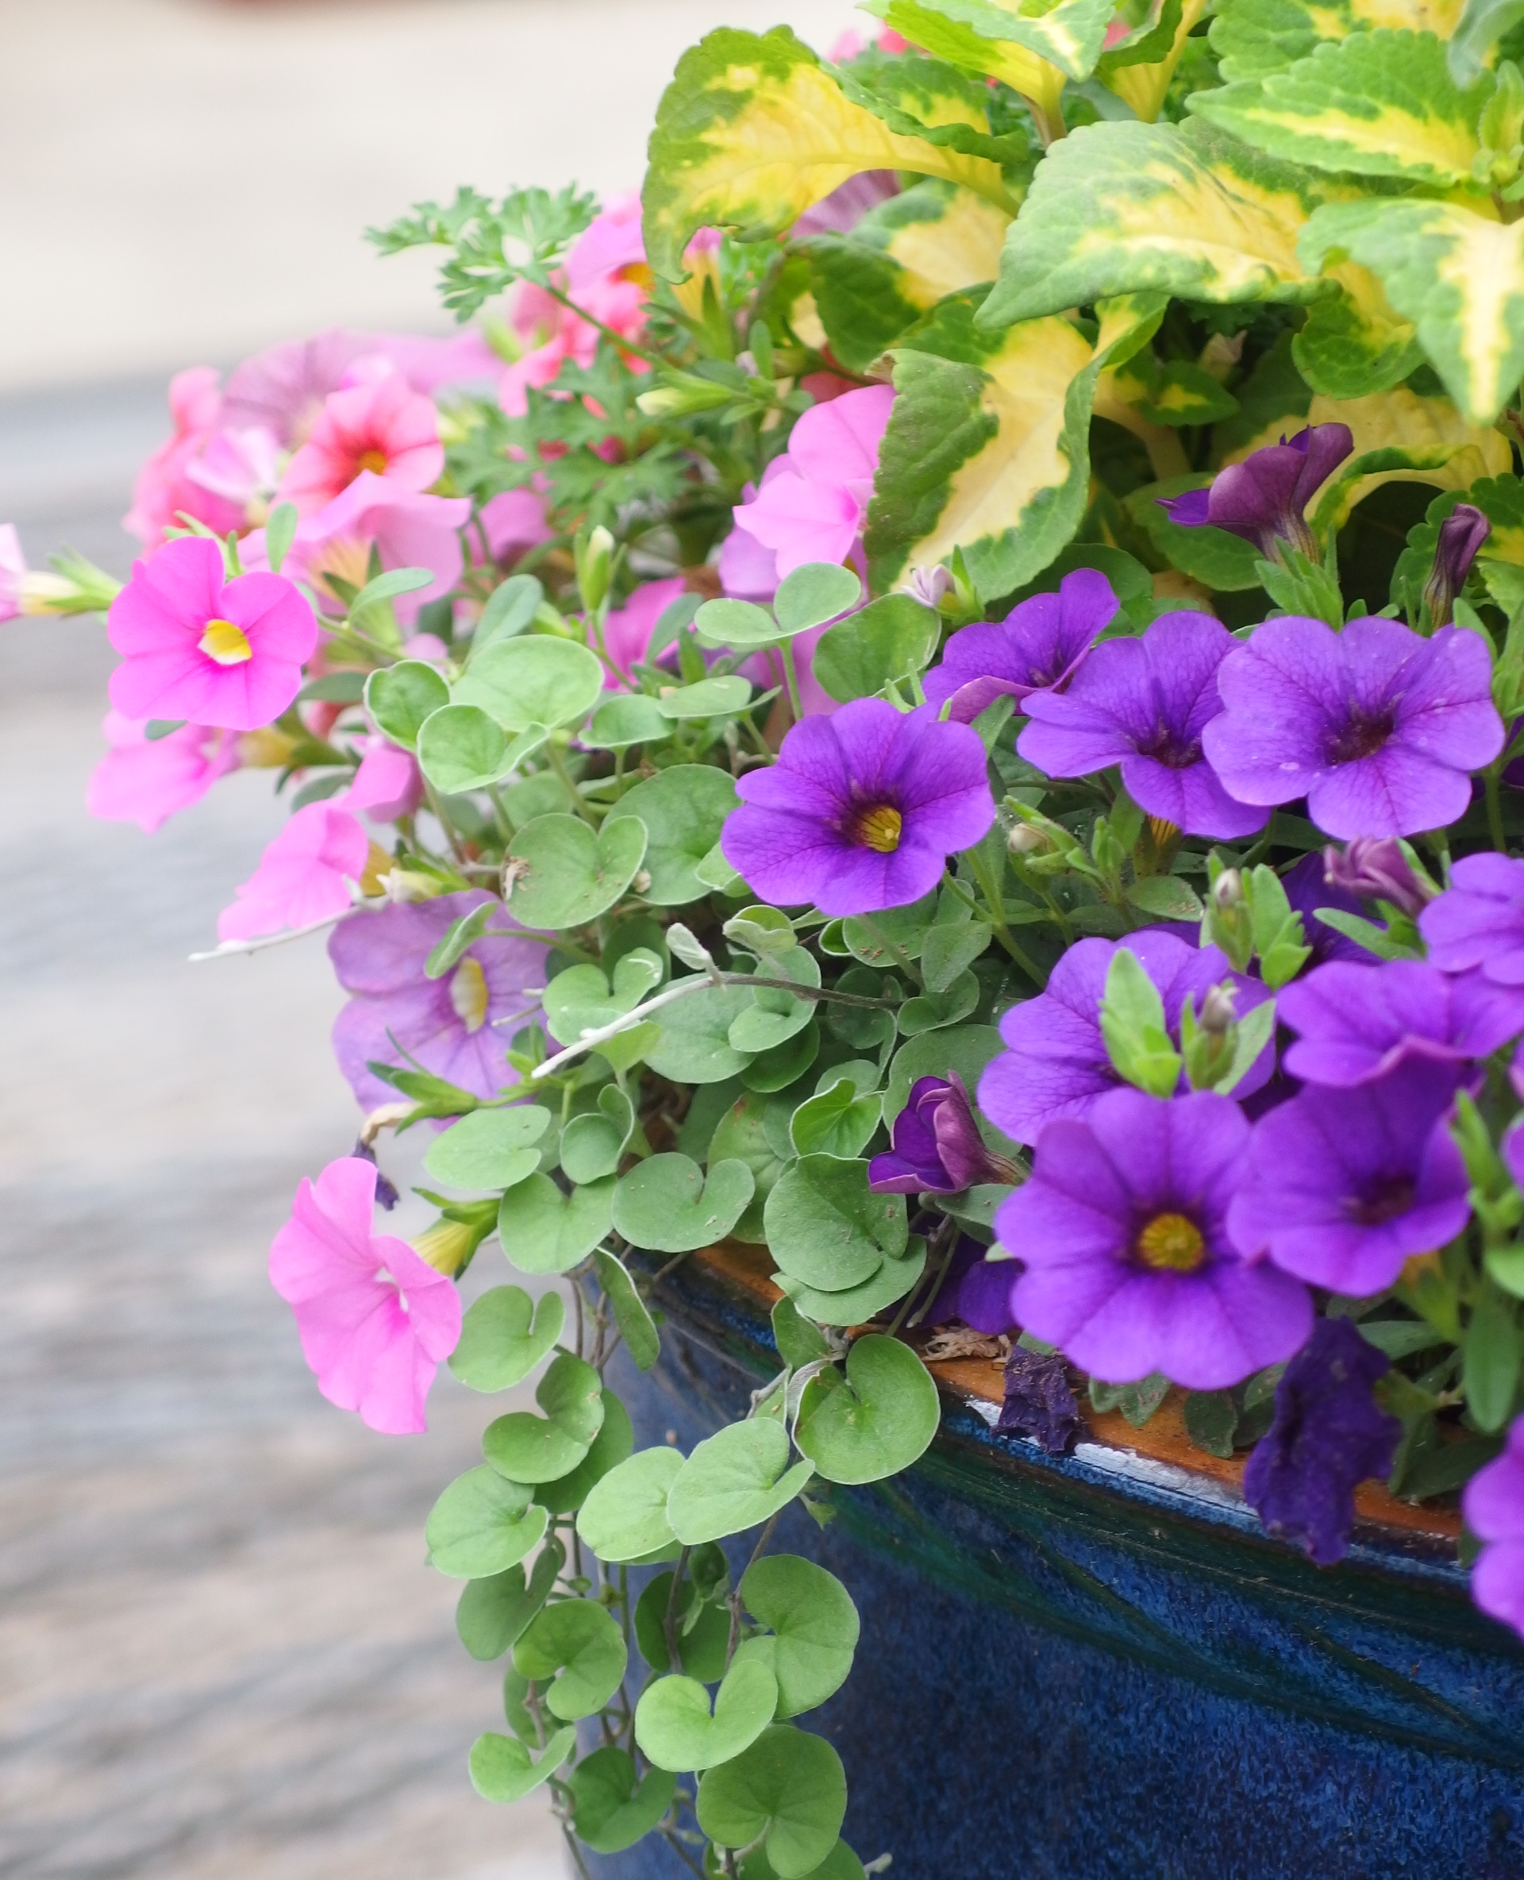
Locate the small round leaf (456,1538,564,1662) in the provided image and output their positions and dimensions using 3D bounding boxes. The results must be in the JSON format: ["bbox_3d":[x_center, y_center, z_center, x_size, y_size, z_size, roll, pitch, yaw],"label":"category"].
[{"bbox_3d":[-0.033,0.085,0.850,0.017,0.018,0.006,22,-8,37],"label":"small round leaf"}]

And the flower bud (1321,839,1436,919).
[{"bbox_3d":[0.071,-0.007,0.755,0.013,0.007,0.007,23,0,-17],"label":"flower bud"}]

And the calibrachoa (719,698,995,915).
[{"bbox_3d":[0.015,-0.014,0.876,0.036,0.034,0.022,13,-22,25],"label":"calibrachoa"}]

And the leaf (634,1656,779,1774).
[{"bbox_3d":[-0.007,0.096,0.815,0.018,0.005,0.017,10,58,13],"label":"leaf"}]

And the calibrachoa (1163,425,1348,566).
[{"bbox_3d":[0.061,-0.055,0.810,0.025,0.015,0.022,-11,-14,-33],"label":"calibrachoa"}]

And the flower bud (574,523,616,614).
[{"bbox_3d":[-0.022,-0.049,0.865,0.005,0.012,0.005,3,9,0],"label":"flower bud"}]

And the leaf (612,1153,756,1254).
[{"bbox_3d":[-0.011,0.036,0.890,0.020,0.005,0.017,7,54,5],"label":"leaf"}]

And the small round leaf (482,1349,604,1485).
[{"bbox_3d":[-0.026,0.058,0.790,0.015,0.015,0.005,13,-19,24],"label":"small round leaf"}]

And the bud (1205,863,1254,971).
[{"bbox_3d":[0.054,-0.002,0.760,0.006,0.012,0.006,-2,14,0],"label":"bud"}]

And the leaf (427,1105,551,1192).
[{"bbox_3d":[-0.035,0.027,0.840,0.017,0.004,0.016,3,41,13],"label":"leaf"}]

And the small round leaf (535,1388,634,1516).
[{"bbox_3d":[-0.026,0.070,0.900,0.018,0.018,0.005,4,-12,-5],"label":"small round leaf"}]

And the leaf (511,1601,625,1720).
[{"bbox_3d":[-0.023,0.086,0.785,0.015,0.015,0.004,6,-17,8],"label":"leaf"}]

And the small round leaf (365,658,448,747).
[{"bbox_3d":[-0.050,-0.033,0.930,0.012,0.014,0.006,4,-24,-5],"label":"small round leaf"}]

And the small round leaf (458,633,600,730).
[{"bbox_3d":[-0.033,-0.036,0.920,0.021,0.005,0.018,7,50,6],"label":"small round leaf"}]

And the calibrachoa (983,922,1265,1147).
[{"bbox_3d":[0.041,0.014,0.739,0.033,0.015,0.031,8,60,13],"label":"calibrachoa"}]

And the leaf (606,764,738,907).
[{"bbox_3d":[-0.011,-0.014,0.845,0.018,0.018,0.005,-34,-10,-17],"label":"leaf"}]

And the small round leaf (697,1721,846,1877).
[{"bbox_3d":[0.001,0.105,0.805,0.018,0.019,0.004,2,-9,0],"label":"small round leaf"}]

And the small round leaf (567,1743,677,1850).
[{"bbox_3d":[-0.019,0.116,0.890,0.015,0.015,0.006,7,-8,7],"label":"small round leaf"}]

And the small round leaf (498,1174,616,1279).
[{"bbox_3d":[-0.025,0.034,0.795,0.015,0.004,0.015,9,62,15],"label":"small round leaf"}]

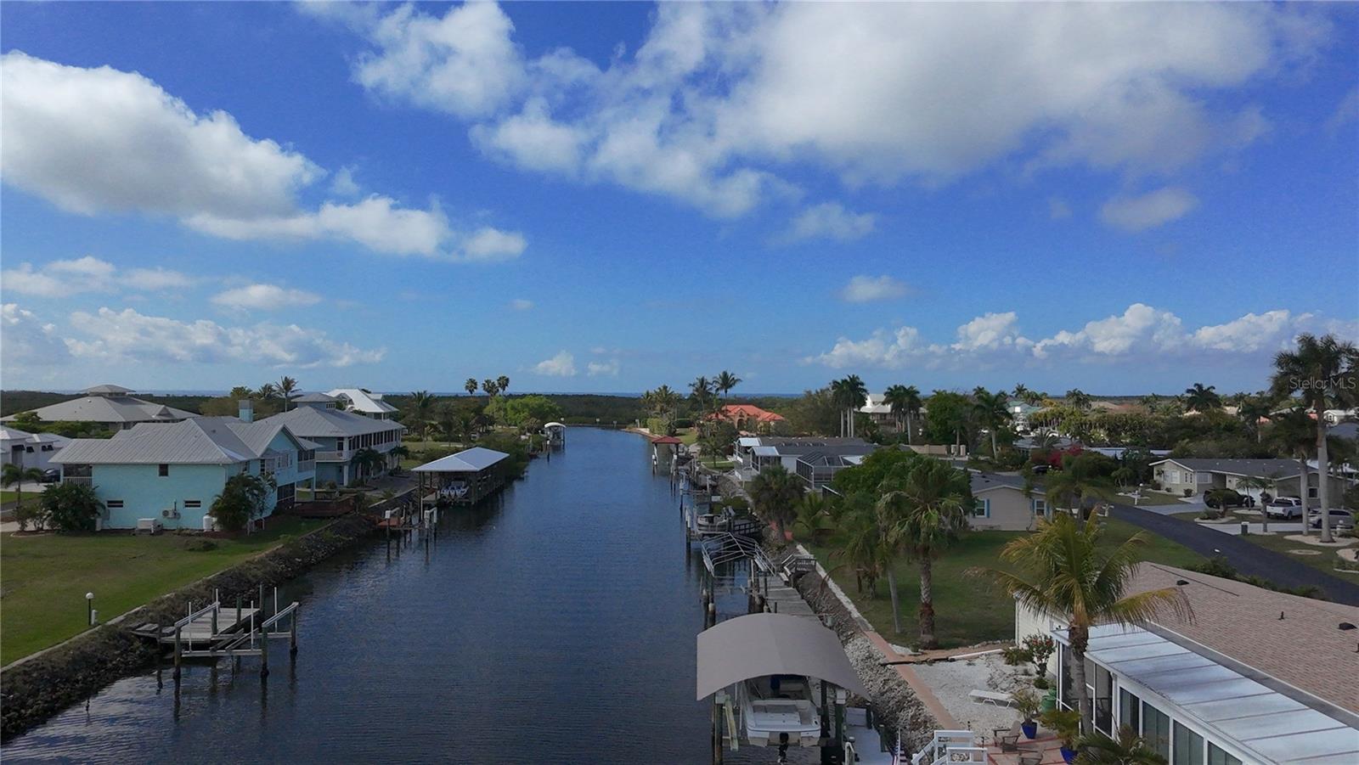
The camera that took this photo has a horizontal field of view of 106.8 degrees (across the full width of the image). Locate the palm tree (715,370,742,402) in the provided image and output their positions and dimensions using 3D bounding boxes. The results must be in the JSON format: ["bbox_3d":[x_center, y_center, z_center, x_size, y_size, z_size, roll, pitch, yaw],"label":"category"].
[{"bbox_3d":[12.582,5.515,130.000,6.700,17.300,6.700,0,-1,0],"label":"palm tree"}]

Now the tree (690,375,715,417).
[{"bbox_3d":[5.880,6.131,130.000,6.400,16.000,6.400,0,-1,0],"label":"tree"}]

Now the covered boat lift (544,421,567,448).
[{"bbox_3d":[-28.849,11.960,116.726,3.900,5.600,8.000,0,-1,-2],"label":"covered boat lift"}]

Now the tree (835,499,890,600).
[{"bbox_3d":[9.488,8.759,26.343,2.900,4.970,2.900,0,-1,-2],"label":"tree"}]

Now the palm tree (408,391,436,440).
[{"bbox_3d":[-62.290,7.834,122.269,6.250,11.570,6.250,0,-1,0],"label":"palm tree"}]

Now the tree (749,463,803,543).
[{"bbox_3d":[7.575,9.281,39.335,4.430,5.810,4.430,0,-1,0],"label":"tree"}]

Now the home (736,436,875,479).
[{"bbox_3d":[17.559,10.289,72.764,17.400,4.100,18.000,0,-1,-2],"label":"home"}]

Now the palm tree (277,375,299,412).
[{"bbox_3d":[-78.440,5.554,100.839,4.500,14.090,4.500,0,-1,-2],"label":"palm tree"}]

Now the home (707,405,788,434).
[{"bbox_3d":[19.157,10.266,145.765,21.500,7.500,17.000,0,-1,6],"label":"home"}]

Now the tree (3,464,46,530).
[{"bbox_3d":[-53.415,9.249,41.115,2.540,5.340,2.540,0,-1,0],"label":"tree"}]

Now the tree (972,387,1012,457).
[{"bbox_3d":[52.333,6.726,84.362,6.000,12.030,6.000,0,-1,-2],"label":"tree"}]

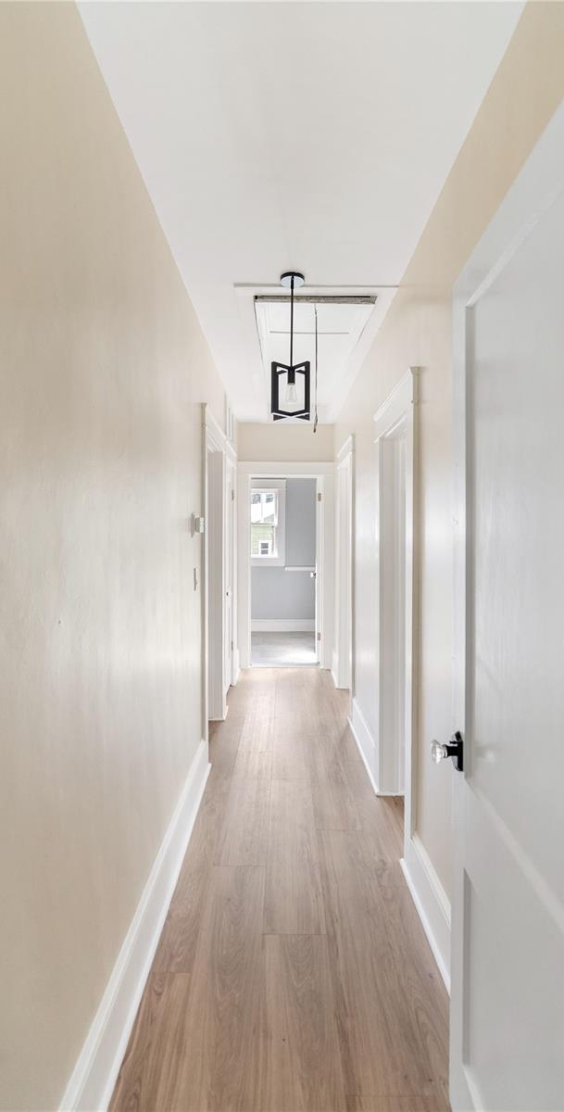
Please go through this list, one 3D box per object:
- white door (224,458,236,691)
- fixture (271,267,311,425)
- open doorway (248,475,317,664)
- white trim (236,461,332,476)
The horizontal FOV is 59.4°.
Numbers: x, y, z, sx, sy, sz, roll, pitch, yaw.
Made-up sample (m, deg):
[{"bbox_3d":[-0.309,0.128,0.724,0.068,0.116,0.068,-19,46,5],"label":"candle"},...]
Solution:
[{"bbox_3d":[-0.480,0.208,4.344,0.040,2.030,0.610,0,2,0],"label":"white door"},{"bbox_3d":[0.043,-0.982,2.319,0.176,0.651,0.170,0,2,0],"label":"fixture"},{"bbox_3d":[0.019,0.179,5.331,0.755,2.042,0.130,0,2,0],"label":"open doorway"},{"bbox_3d":[0.042,-0.926,5.215,1.040,0.156,0.030,0,2,0],"label":"white trim"}]

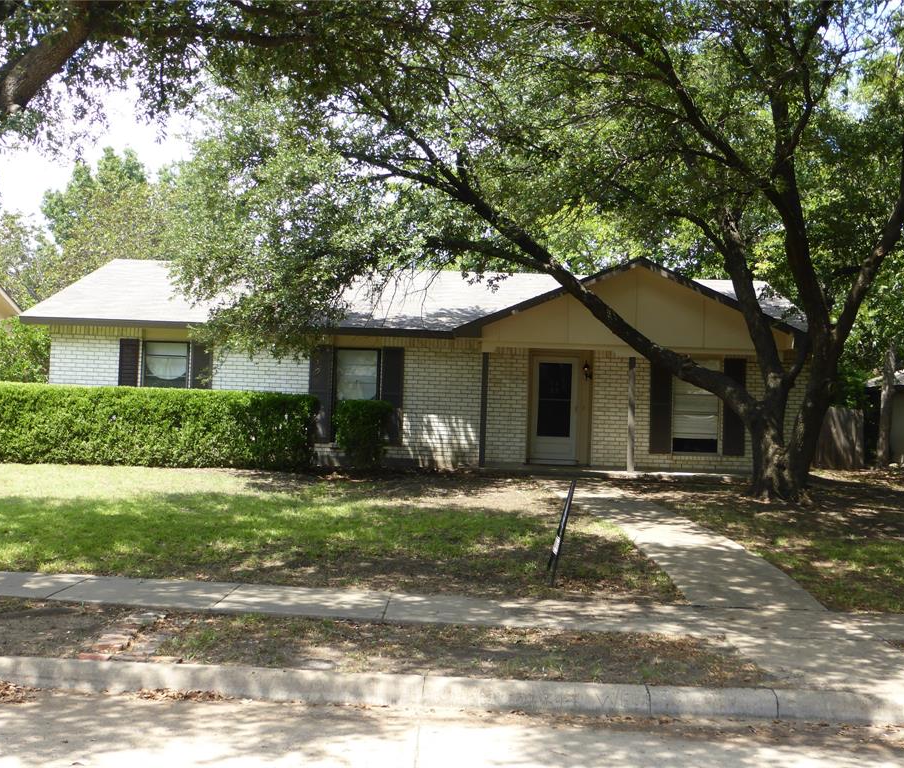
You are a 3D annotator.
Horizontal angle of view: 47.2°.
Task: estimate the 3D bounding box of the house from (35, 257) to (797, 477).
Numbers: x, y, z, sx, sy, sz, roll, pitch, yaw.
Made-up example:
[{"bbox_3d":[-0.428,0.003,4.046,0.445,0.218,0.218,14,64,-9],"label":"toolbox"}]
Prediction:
[{"bbox_3d":[-0.409,-0.479,24.268,15.400,4.500,10.300,2,-1,0],"label":"house"}]

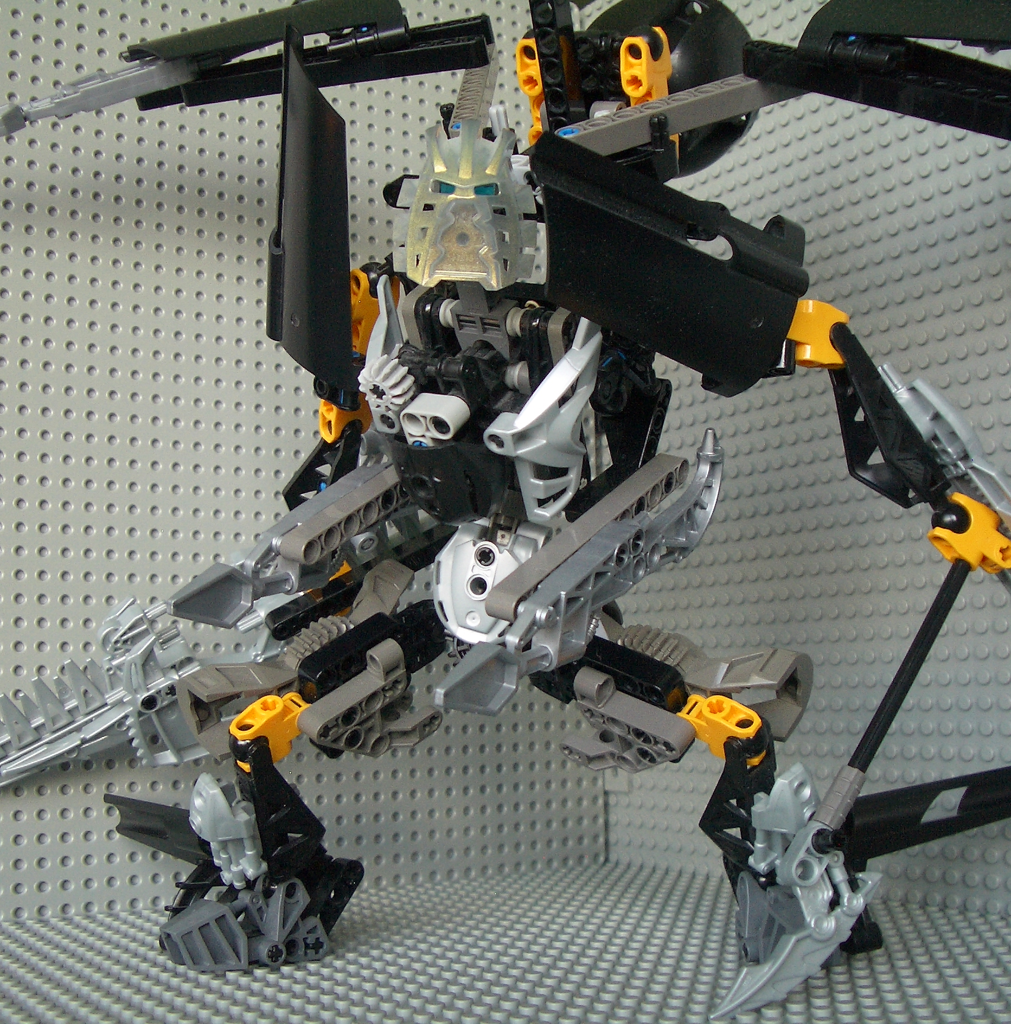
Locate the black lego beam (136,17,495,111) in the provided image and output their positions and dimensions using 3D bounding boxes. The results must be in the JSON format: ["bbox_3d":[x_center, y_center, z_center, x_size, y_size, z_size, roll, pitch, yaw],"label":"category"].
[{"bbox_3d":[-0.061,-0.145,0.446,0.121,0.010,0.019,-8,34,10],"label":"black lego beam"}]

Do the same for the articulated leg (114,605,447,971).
[{"bbox_3d":[-0.069,0.080,0.399,0.105,0.101,0.085,-4,-7,17],"label":"articulated leg"}]

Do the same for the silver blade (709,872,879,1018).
[{"bbox_3d":[0.069,0.100,0.318,0.051,0.014,0.008,-38,-21,-6],"label":"silver blade"}]

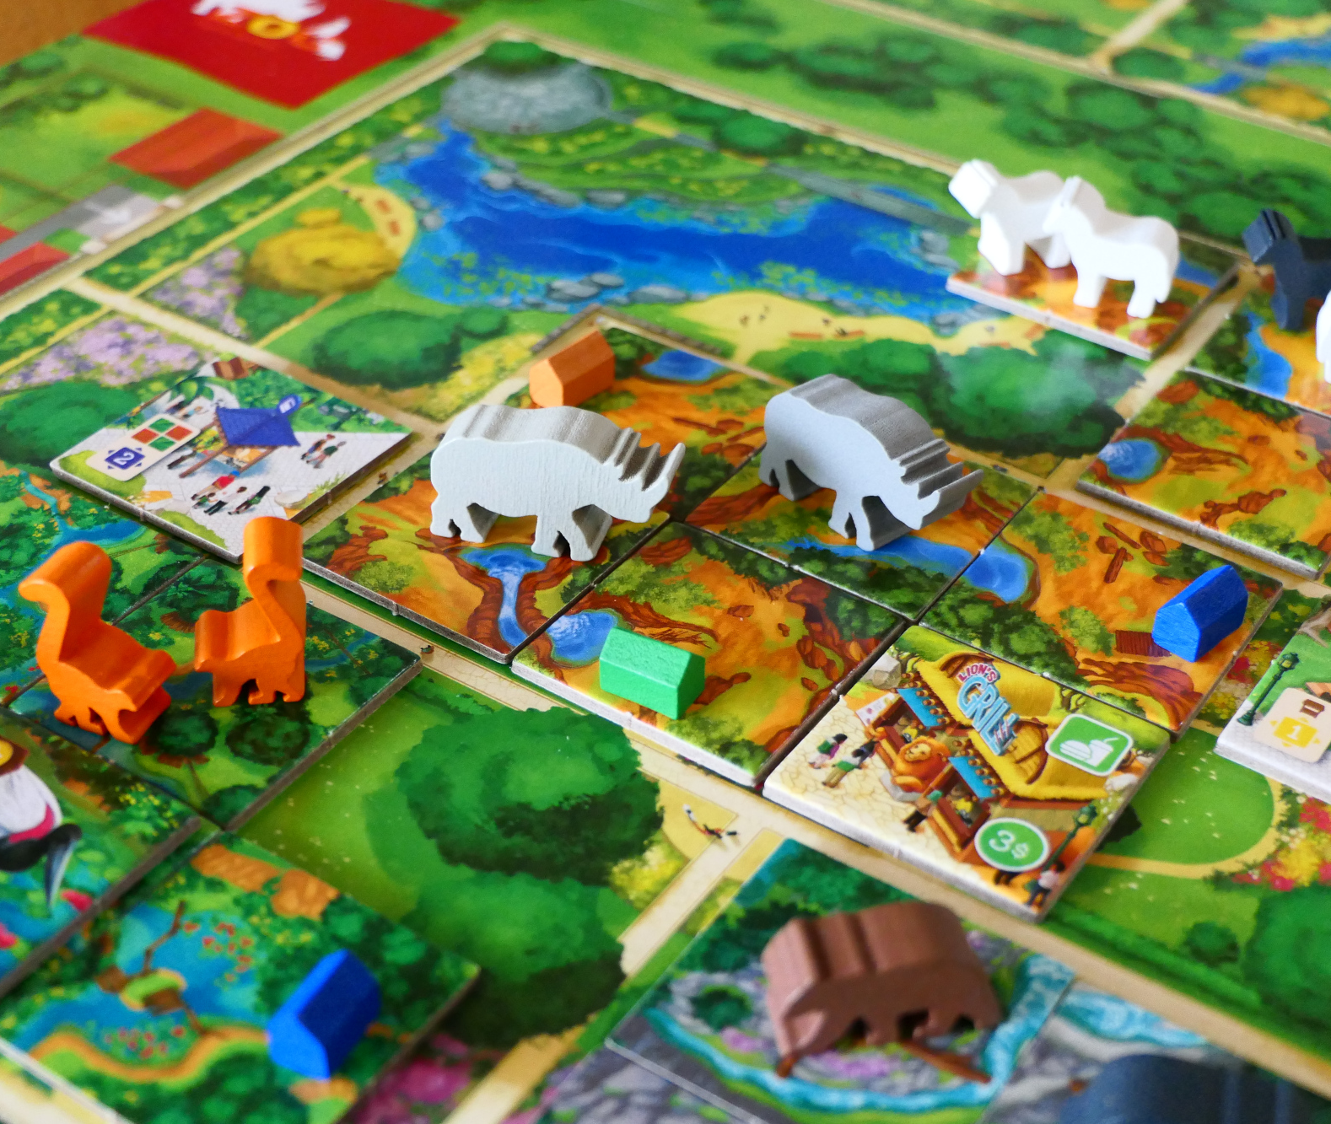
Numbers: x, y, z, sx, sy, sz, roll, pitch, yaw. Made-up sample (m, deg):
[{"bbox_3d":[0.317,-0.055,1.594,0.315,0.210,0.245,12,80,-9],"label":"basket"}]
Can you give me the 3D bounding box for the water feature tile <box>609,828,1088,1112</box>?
[{"bbox_3d":[0.022,0.055,0.252,0.042,0.002,0.042,23,42,25],"label":"water feature tile"}]

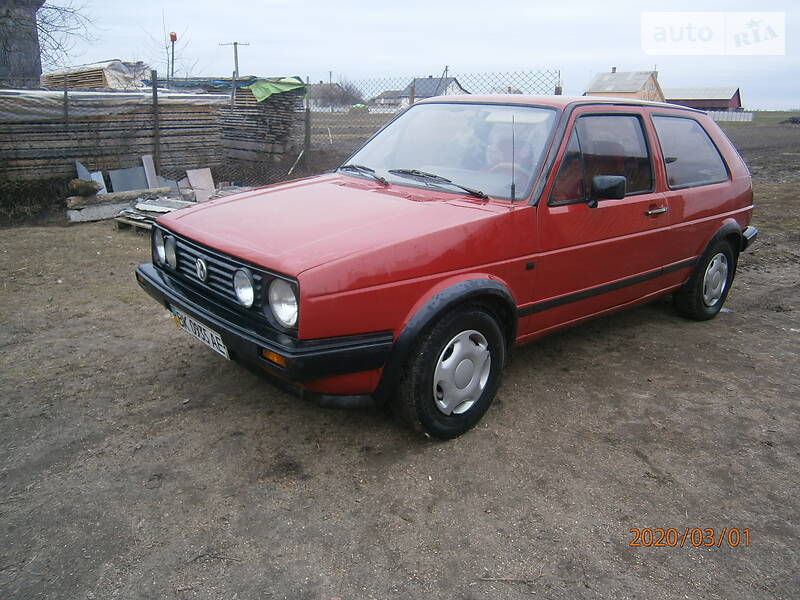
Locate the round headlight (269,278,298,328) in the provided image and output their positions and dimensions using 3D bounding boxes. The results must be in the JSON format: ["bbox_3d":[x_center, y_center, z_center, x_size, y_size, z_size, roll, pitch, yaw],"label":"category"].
[{"bbox_3d":[-0.388,0.009,2.092,0.080,0.180,0.180,-13,23,-39],"label":"round headlight"}]

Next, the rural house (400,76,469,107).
[{"bbox_3d":[5.704,-33.775,100.394,7.450,6.217,9.697,-13,22,-37],"label":"rural house"}]

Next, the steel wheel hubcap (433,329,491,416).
[{"bbox_3d":[0.263,0.307,2.517,0.375,0.375,0.050,-15,24,-42],"label":"steel wheel hubcap"}]

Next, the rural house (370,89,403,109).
[{"bbox_3d":[-2.912,-46.830,140.000,8.500,4.500,6.500,0,17,-1],"label":"rural house"}]

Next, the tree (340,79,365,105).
[{"bbox_3d":[-8.537,-37.384,108.000,4.400,4.800,4.200,-1,17,-4],"label":"tree"}]

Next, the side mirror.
[{"bbox_3d":[0.899,-0.475,2.630,0.085,0.125,0.170,-13,22,-40],"label":"side mirror"}]

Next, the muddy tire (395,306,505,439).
[{"bbox_3d":[0.188,0.275,2.459,0.575,0.575,0.178,-13,22,-40],"label":"muddy tire"}]

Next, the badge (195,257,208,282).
[{"bbox_3d":[-0.791,-0.118,2.395,0.018,0.100,0.100,-13,22,-40],"label":"badge"}]

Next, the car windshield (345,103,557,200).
[{"bbox_3d":[0.248,-0.833,3.133,1.380,0.100,0.610,20,66,45],"label":"car windshield"}]

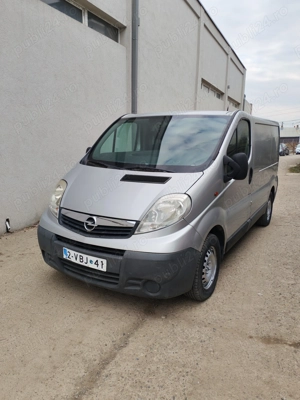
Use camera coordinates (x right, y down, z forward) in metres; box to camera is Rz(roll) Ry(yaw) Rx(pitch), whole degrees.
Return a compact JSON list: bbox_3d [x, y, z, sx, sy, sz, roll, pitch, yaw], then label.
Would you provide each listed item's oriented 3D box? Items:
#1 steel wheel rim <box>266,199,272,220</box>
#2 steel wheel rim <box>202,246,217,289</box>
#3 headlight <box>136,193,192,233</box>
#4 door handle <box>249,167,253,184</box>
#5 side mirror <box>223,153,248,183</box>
[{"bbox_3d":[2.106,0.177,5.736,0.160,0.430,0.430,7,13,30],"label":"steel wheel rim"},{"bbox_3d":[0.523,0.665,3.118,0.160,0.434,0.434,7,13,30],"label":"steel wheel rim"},{"bbox_3d":[0.115,0.124,2.667,0.360,0.325,0.390,7,13,30],"label":"headlight"},{"bbox_3d":[1.303,-0.321,4.014,0.050,0.220,0.110,7,13,30],"label":"door handle"},{"bbox_3d":[0.915,-0.330,3.259,0.265,0.315,0.230,7,13,30],"label":"side mirror"}]

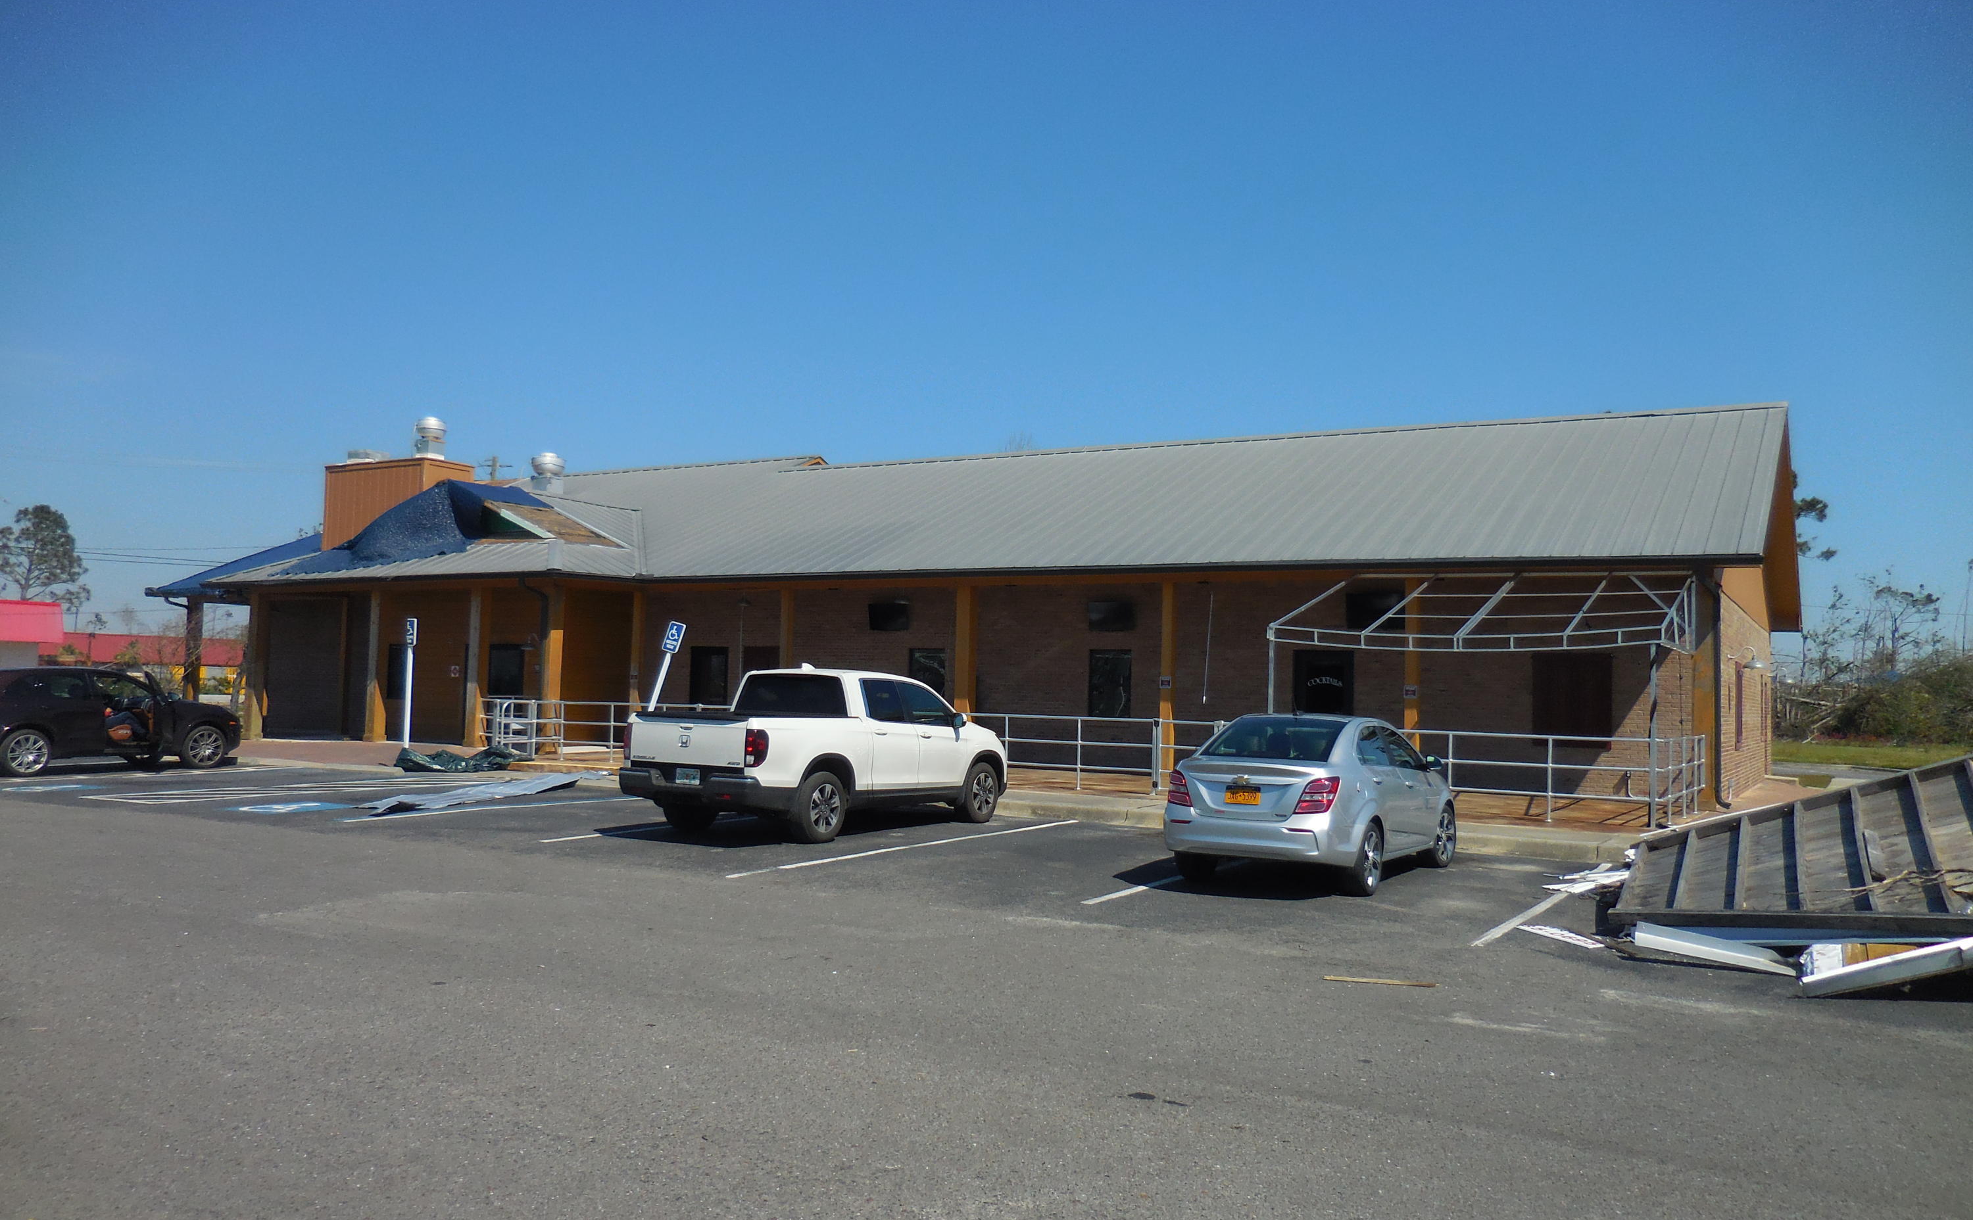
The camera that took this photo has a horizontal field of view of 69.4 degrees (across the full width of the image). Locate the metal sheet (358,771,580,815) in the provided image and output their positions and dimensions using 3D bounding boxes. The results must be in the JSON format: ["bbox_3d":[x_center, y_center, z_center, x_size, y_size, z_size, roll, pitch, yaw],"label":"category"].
[{"bbox_3d":[-6.609,2.380,18.678,1.000,0.200,4.500,1,-3,8],"label":"metal sheet"}]

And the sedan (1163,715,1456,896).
[{"bbox_3d":[3.239,1.775,13.708,1.750,1.515,4.400,0,-3,32],"label":"sedan"}]

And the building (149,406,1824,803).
[{"bbox_3d":[-2.167,-0.397,36.455,39.500,7.950,18.100,0,-4,32],"label":"building"}]

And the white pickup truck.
[{"bbox_3d":[-1.701,1.631,16.612,2.000,1.790,5.335,0,-3,31],"label":"white pickup truck"}]

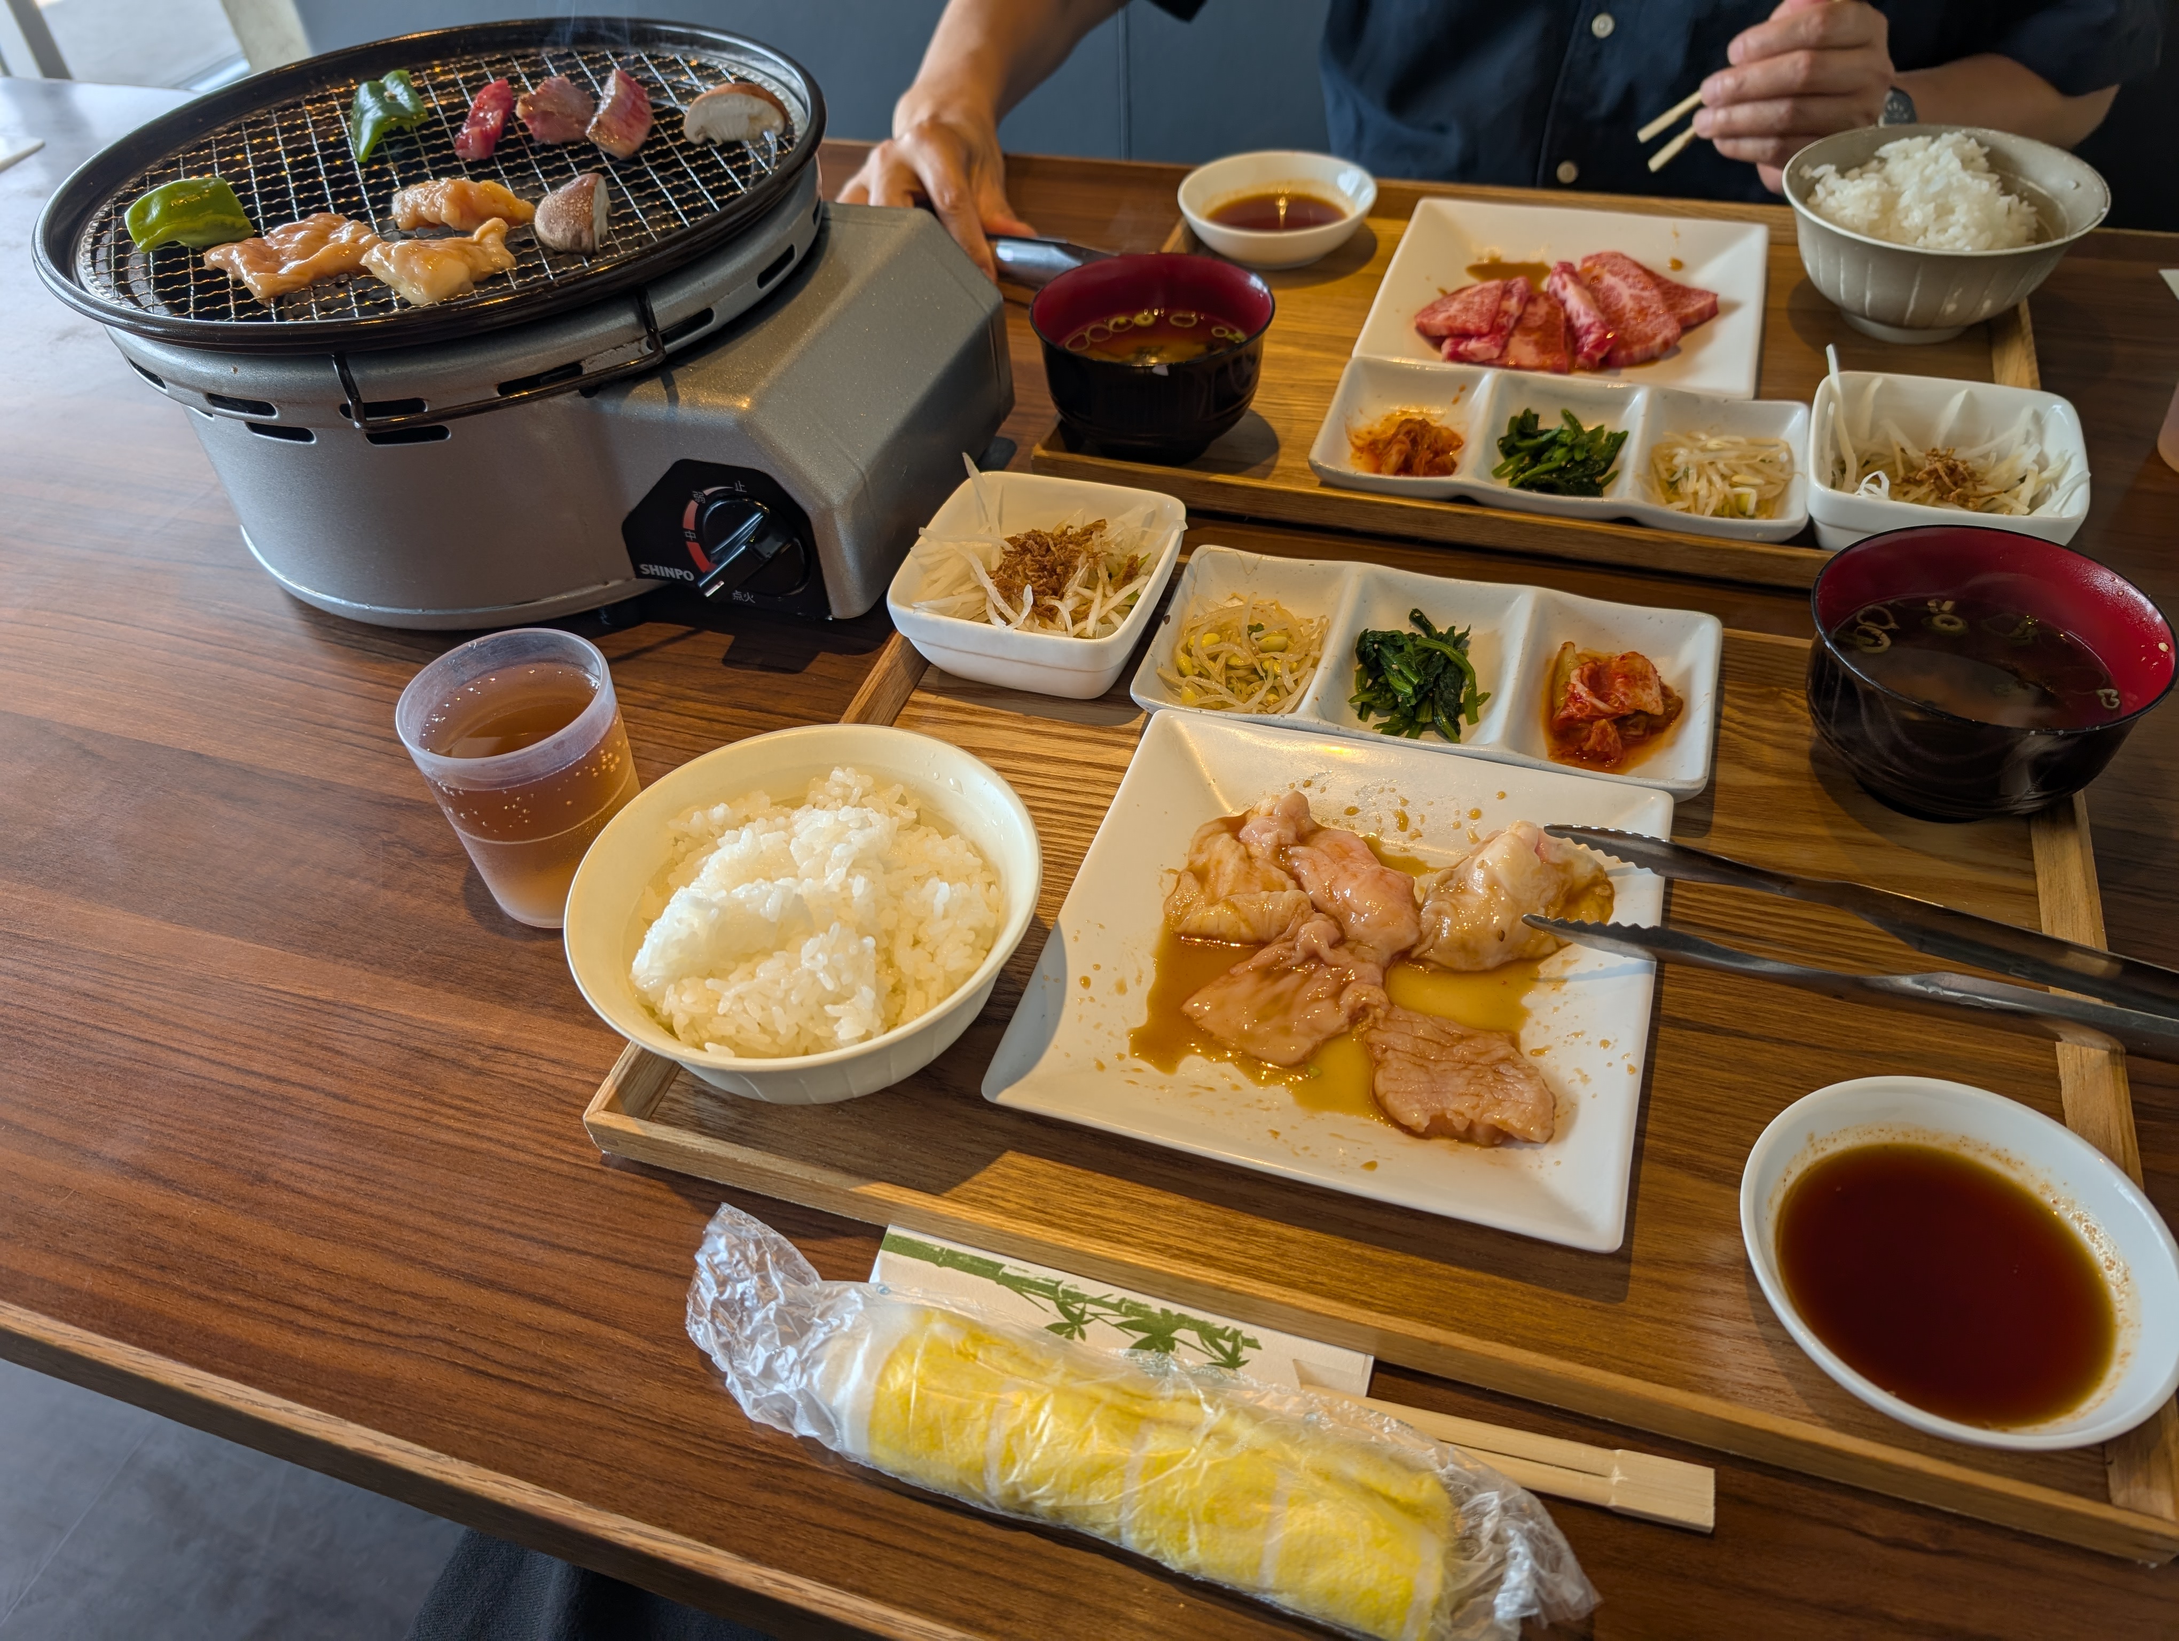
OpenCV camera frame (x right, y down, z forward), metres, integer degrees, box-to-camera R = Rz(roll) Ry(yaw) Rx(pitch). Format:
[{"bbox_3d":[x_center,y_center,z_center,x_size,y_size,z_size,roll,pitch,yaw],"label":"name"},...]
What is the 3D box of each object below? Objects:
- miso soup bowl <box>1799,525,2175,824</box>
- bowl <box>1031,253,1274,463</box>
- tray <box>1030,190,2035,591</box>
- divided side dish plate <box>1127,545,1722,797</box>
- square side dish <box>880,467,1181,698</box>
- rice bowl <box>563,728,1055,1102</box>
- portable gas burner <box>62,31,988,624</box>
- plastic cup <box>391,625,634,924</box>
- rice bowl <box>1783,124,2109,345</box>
[{"bbox_3d":[0.308,-0.044,0.537,0.111,0.067,0.111,10,48,15],"label":"miso soup bowl"},{"bbox_3d":[0.033,-0.214,0.728,0.111,0.070,0.111,-3,46,3],"label":"bowl"},{"bbox_3d":[0.235,-0.241,0.778,0.450,0.019,0.330,11,48,16],"label":"tray"},{"bbox_3d":[0.131,-0.055,0.594,0.211,0.026,0.100,11,48,16],"label":"divided side dish plate"},{"bbox_3d":[-0.017,-0.096,0.639,0.102,0.041,0.102,10,48,15],"label":"square side dish"},{"bbox_3d":[-0.084,0.042,0.491,0.144,0.068,0.144,-3,46,3],"label":"rice bowl"},{"bbox_3d":[-0.258,-0.245,0.733,0.402,0.163,0.346,12,48,16],"label":"portable gas burner"},{"bbox_3d":[-0.200,-0.014,0.557,0.072,0.087,0.072,-3,46,3],"label":"plastic cup"},{"bbox_3d":[0.416,-0.287,0.759,0.144,0.070,0.144,10,48,15],"label":"rice bowl"}]

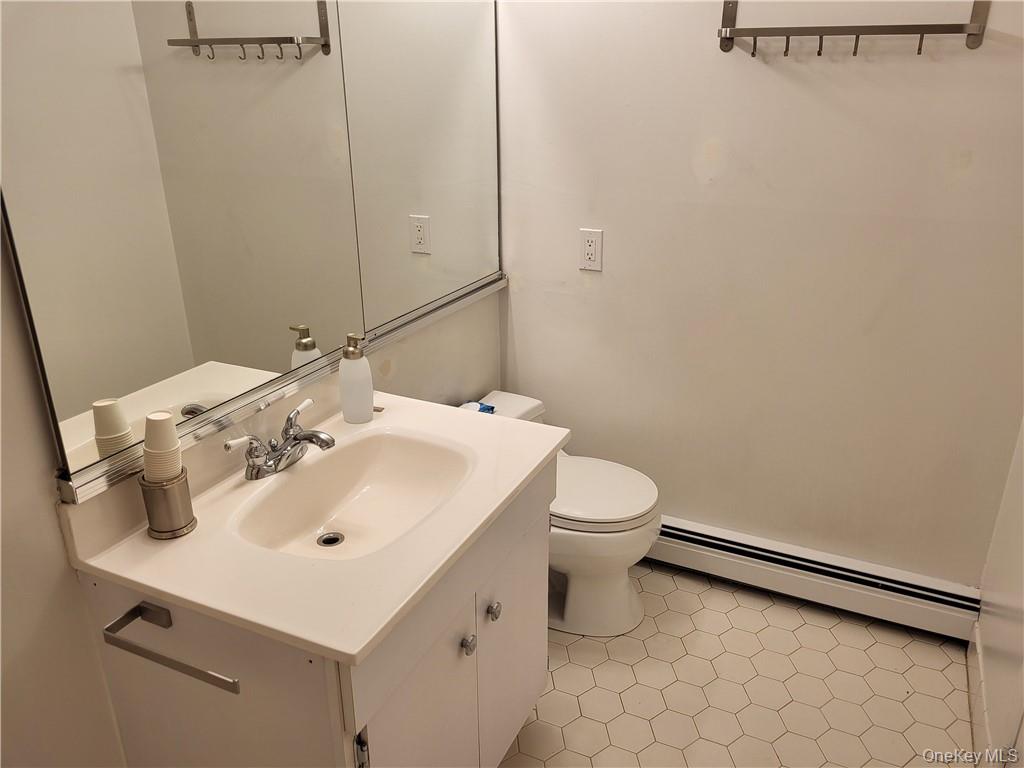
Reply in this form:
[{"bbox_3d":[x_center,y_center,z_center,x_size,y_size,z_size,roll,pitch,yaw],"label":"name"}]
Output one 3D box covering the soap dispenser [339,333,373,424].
[{"bbox_3d":[-0.341,-0.012,1.673,0.072,0.195,0.069,0,22,0],"label":"soap dispenser"}]

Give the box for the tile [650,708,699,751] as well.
[{"bbox_3d":[0.402,0.858,1.905,0.109,0.009,0.126,-2,22,-4],"label":"tile"}]

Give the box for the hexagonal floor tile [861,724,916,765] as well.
[{"bbox_3d":[0.918,0.888,1.882,0.127,0.008,0.110,10,24,23],"label":"hexagonal floor tile"}]

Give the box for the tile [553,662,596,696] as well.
[{"bbox_3d":[0.162,0.777,2.021,0.123,0.008,0.106,10,24,23],"label":"tile"}]

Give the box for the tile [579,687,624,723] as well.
[{"bbox_3d":[0.228,0.828,1.980,0.109,0.009,0.126,-2,22,-4],"label":"tile"}]

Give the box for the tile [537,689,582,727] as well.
[{"bbox_3d":[0.116,0.814,1.930,0.123,0.008,0.106,10,24,23],"label":"tile"}]

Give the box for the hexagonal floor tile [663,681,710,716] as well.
[{"bbox_3d":[0.439,0.802,1.956,0.123,0.008,0.106,10,24,23],"label":"hexagonal floor tile"}]

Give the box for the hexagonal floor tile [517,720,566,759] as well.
[{"bbox_3d":[0.073,0.883,1.906,0.127,0.008,0.110,10,24,23],"label":"hexagonal floor tile"}]

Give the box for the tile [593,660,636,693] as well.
[{"bbox_3d":[0.279,0.801,2.103,0.127,0.008,0.110,10,24,23],"label":"tile"}]

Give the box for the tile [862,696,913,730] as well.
[{"bbox_3d":[0.966,0.849,1.976,0.127,0.008,0.110,10,24,23],"label":"tile"}]

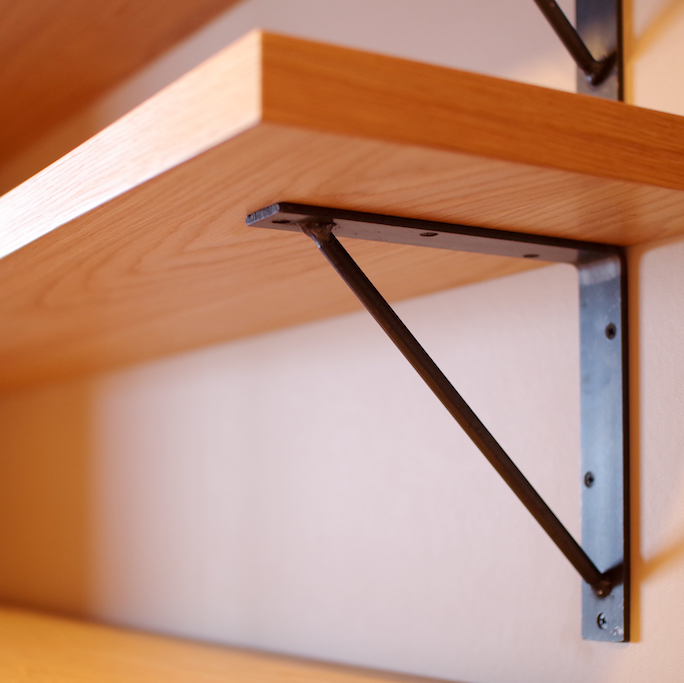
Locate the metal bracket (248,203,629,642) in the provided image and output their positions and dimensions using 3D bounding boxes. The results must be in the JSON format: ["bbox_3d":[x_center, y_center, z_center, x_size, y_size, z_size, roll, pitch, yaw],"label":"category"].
[{"bbox_3d":[0.049,0.045,0.596,0.194,0.194,0.031,4,-7,-29],"label":"metal bracket"}]

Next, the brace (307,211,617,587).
[{"bbox_3d":[0.057,0.035,0.601,0.237,0.009,0.009,51,-26,-16],"label":"brace"}]

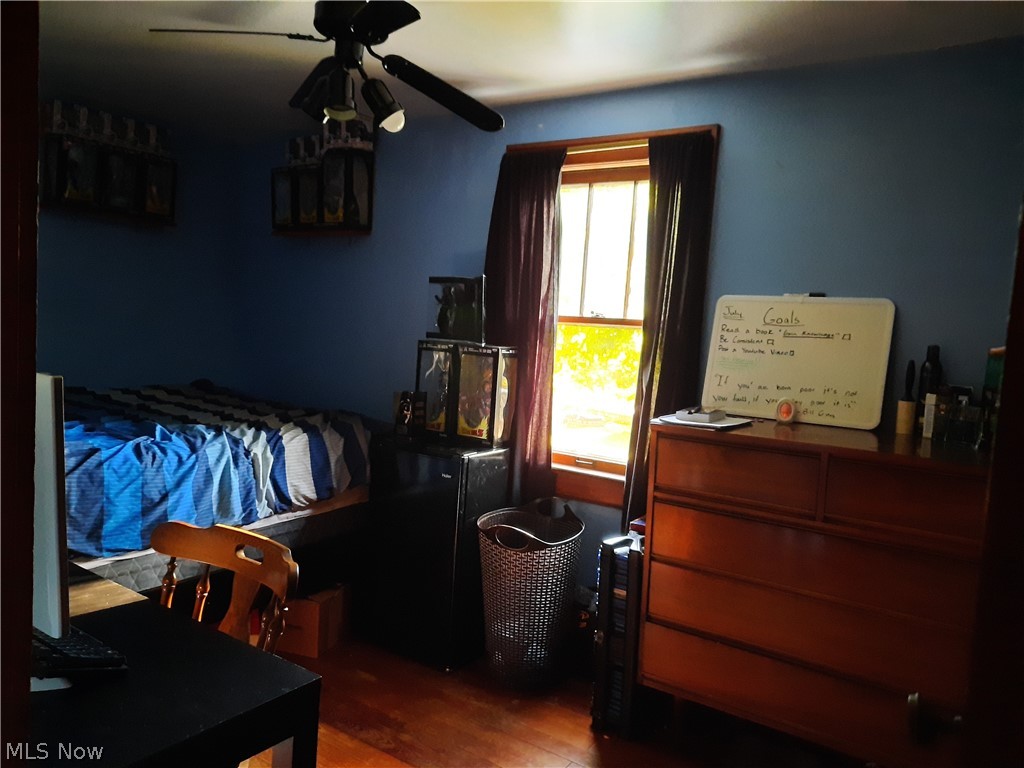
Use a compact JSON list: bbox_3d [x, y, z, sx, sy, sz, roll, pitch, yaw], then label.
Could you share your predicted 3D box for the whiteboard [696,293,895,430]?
[{"bbox_3d":[0.972,-0.086,2.550,0.591,0.438,0.020,6,-8,34],"label":"whiteboard"}]

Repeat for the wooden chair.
[{"bbox_3d":[-0.723,0.720,1.384,0.440,0.810,0.480,5,5,26],"label":"wooden chair"}]

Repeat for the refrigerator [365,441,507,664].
[{"bbox_3d":[-0.293,0.626,2.986,0.435,0.800,0.430,6,5,28],"label":"refrigerator"}]

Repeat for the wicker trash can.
[{"bbox_3d":[0.061,0.761,2.709,0.387,0.615,0.387,3,4,0],"label":"wicker trash can"}]

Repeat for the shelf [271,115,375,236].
[{"bbox_3d":[-0.974,-1.054,3.804,0.582,0.565,0.160,6,5,34],"label":"shelf"}]

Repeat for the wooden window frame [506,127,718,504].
[{"bbox_3d":[0.338,-0.257,3.033,0.939,1.471,0.090,6,5,34],"label":"wooden window frame"}]

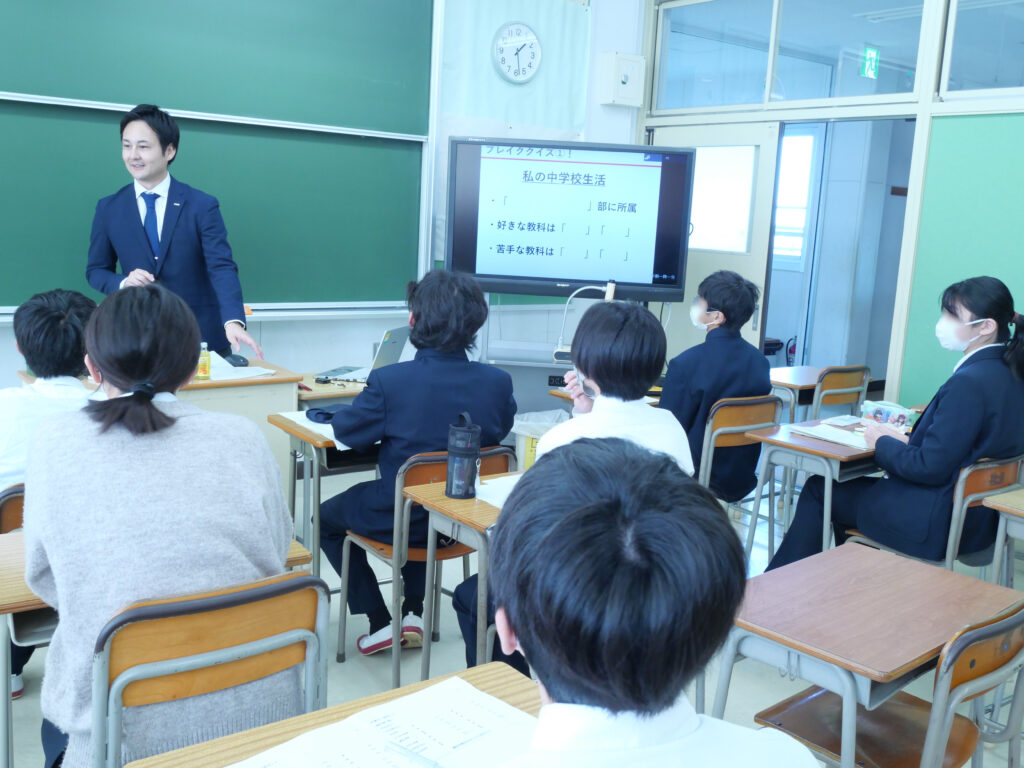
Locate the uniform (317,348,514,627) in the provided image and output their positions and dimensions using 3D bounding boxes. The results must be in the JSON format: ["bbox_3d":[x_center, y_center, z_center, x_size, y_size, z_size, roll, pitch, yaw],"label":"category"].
[{"bbox_3d":[-0.309,0.322,2.858,0.520,0.920,0.580,-4,12,-33],"label":"uniform"}]

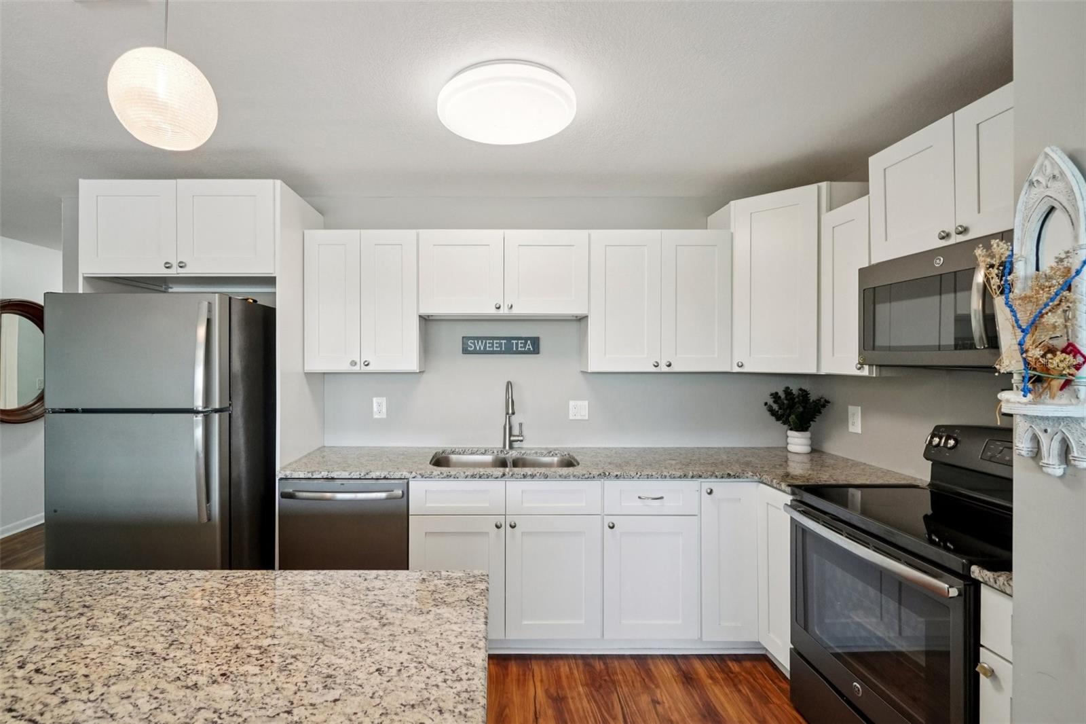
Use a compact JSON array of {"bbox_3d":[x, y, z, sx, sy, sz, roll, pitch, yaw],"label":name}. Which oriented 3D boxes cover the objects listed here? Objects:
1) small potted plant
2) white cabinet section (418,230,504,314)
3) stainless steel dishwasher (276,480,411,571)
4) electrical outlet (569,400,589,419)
[{"bbox_3d":[1.450,0.328,2.570,0.350,0.380,0.290,0,0,-3],"label":"small potted plant"},{"bbox_3d":[-0.444,-0.477,2.562,0.460,0.456,0.290,0,0,-3],"label":"white cabinet section"},{"bbox_3d":[-0.935,0.975,2.400,0.605,0.850,0.620,0,0,-3],"label":"stainless steel dishwasher"},{"bbox_3d":[0.219,0.292,2.745,0.115,0.115,0.010,0,0,0],"label":"electrical outlet"}]

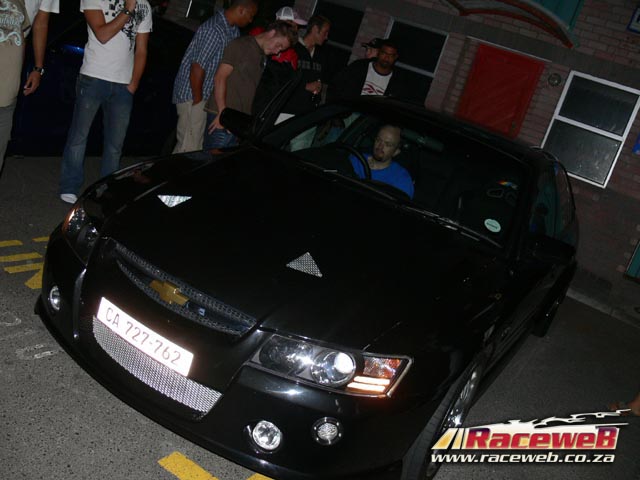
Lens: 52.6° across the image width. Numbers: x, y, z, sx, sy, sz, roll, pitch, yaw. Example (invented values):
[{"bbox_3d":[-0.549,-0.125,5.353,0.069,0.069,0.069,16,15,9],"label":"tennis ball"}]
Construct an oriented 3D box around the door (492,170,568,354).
[{"bbox_3d":[1.238,0.095,3.805,0.250,1.060,1.150,25,18,26],"label":"door"}]

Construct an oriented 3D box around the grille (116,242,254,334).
[{"bbox_3d":[-0.563,0.191,2.453,0.770,0.125,0.110,26,18,26],"label":"grille"}]

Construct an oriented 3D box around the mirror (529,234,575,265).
[{"bbox_3d":[1.165,0.055,3.272,0.215,0.145,0.115,26,18,26],"label":"mirror"}]

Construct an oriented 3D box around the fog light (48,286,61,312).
[{"bbox_3d":[-1.118,0.251,2.730,0.105,0.105,0.060,29,20,35],"label":"fog light"}]

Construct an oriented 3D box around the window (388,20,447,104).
[{"bbox_3d":[1.154,-2.279,8.512,0.841,1.090,0.070,27,19,29],"label":"window"}]

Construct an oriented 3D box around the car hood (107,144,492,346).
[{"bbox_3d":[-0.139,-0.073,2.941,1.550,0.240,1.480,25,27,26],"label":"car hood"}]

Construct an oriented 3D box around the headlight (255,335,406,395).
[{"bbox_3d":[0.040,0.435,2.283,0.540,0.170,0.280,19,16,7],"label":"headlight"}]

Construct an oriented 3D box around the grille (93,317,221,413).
[{"bbox_3d":[-0.655,0.459,2.447,0.690,0.150,0.090,25,18,26],"label":"grille"}]

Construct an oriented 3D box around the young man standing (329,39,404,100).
[{"bbox_3d":[0.360,-0.888,6.034,0.550,1.780,0.340,16,16,-7],"label":"young man standing"}]

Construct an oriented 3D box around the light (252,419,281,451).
[{"bbox_3d":[-0.183,0.674,2.230,0.105,0.105,0.060,22,17,16],"label":"light"}]

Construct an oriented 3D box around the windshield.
[{"bbox_3d":[0.475,-0.462,3.745,1.460,0.160,0.760,25,48,26],"label":"windshield"}]

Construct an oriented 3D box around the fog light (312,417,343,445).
[{"bbox_3d":[0.029,0.679,2.325,0.105,0.105,0.055,18,16,2],"label":"fog light"}]

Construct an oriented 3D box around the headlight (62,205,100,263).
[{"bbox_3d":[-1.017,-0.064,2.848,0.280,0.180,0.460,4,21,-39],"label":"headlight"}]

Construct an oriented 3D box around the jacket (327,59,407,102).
[{"bbox_3d":[0.383,-1.181,5.497,0.560,0.700,0.320,18,18,3],"label":"jacket"}]

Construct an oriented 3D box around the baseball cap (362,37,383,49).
[{"bbox_3d":[0.526,-1.918,6.300,0.260,0.130,0.180,5,21,-37],"label":"baseball cap"}]

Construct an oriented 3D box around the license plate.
[{"bbox_3d":[-0.647,0.350,2.364,0.495,0.105,0.020,25,18,26],"label":"license plate"}]

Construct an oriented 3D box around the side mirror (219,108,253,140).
[{"bbox_3d":[-0.529,-0.732,4.100,0.215,0.150,0.115,17,16,-1],"label":"side mirror"}]

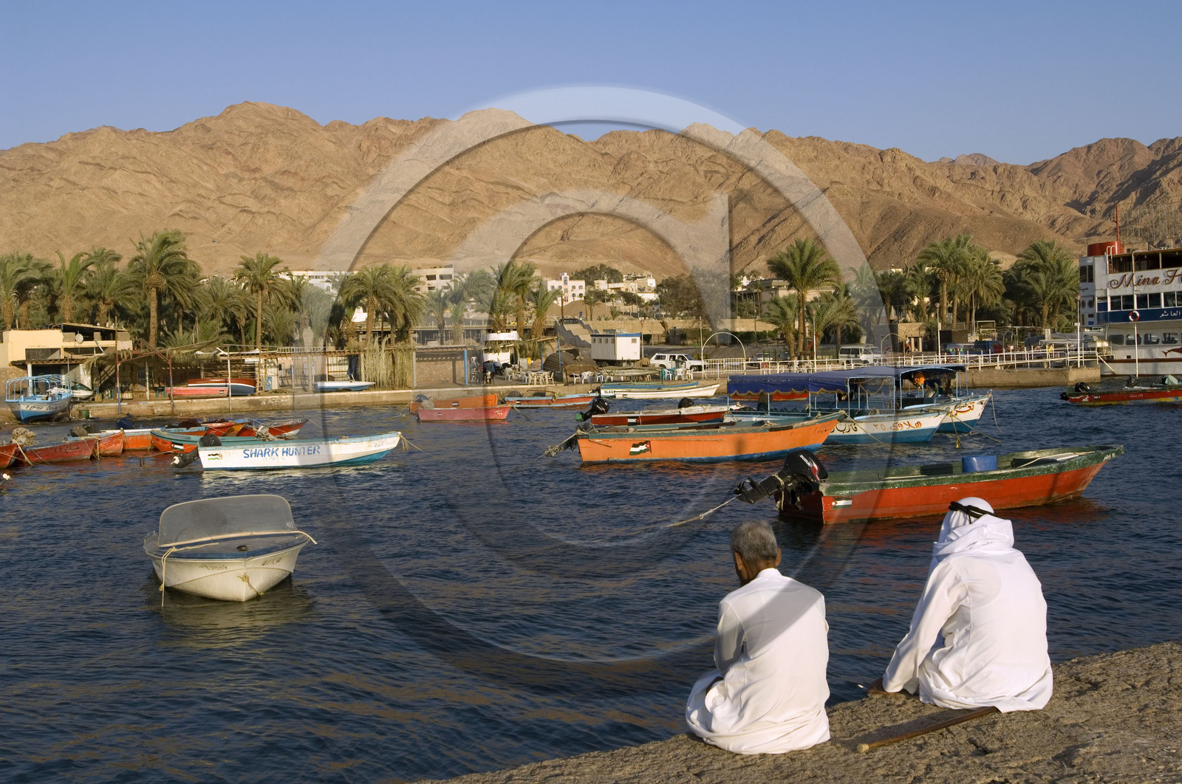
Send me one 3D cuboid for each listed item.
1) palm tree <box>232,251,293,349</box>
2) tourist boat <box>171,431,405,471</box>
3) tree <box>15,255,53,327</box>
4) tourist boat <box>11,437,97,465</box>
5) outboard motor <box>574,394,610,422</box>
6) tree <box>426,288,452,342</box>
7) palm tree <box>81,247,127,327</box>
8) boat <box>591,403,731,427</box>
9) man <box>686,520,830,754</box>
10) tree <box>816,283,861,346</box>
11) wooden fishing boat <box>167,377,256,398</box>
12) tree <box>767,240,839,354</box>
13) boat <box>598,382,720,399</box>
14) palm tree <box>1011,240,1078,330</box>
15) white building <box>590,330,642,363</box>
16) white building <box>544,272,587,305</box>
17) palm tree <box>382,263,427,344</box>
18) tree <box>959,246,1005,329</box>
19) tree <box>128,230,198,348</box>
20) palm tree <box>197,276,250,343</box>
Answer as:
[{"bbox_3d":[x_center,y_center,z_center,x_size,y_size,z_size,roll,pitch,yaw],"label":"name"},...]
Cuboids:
[{"bbox_3d":[-29.263,-7.120,114.000,5.300,10.800,5.300,-2,1,0],"label":"palm tree"},{"bbox_3d":[-6.929,1.422,29.452,5.150,0.870,1.400,-1,2,0],"label":"tourist boat"},{"bbox_3d":[-47.219,-6.512,108.000,4.800,10.000,4.800,-2,1,0],"label":"tree"},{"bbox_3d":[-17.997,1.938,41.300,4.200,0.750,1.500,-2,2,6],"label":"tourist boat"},{"bbox_3d":[0.036,0.632,50.000,0.800,1.350,0.450,39,0,0],"label":"outboard motor"},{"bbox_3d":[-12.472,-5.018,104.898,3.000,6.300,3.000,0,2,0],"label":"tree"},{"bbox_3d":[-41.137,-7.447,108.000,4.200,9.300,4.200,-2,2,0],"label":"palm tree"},{"bbox_3d":[2.768,0.781,44.640,5.350,0.850,1.600,-1,2,0],"label":"boat"},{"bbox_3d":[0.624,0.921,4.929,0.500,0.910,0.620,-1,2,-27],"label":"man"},{"bbox_3d":[27.531,-7.793,142.000,5.332,8.715,5.332,-1,2,0],"label":"tree"},{"bbox_3d":[-28.787,-0.350,97.000,6.800,1.450,2.100,-2,1,0],"label":"wooden fishing boat"},{"bbox_3d":[20.714,-8.891,125.000,7.221,12.275,7.221,-1,2,0],"label":"tree"},{"bbox_3d":[4.277,-0.057,79.500,7.000,1.100,1.900,-2,2,7],"label":"boat"},{"bbox_3d":[48.621,-10.535,137.000,7.200,11.600,7.000,-2,1,0],"label":"palm tree"},{"bbox_3d":[2.476,-4.448,127.000,2.600,3.000,5.000,-3,2,-27],"label":"white building"},{"bbox_3d":[-9.624,-38.151,476.000,14.000,12.000,12.000,-2,2,-8],"label":"white building"},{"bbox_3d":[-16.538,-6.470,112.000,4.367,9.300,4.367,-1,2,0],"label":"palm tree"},{"bbox_3d":[47.399,-12.367,155.000,5.600,10.800,5.600,-2,2,0],"label":"tree"},{"bbox_3d":[-36.815,-7.665,110.000,6.200,12.400,6.200,-2,1,0],"label":"tree"},{"bbox_3d":[-30.213,-5.952,105.000,4.400,7.200,4.400,-2,2,0],"label":"palm tree"}]

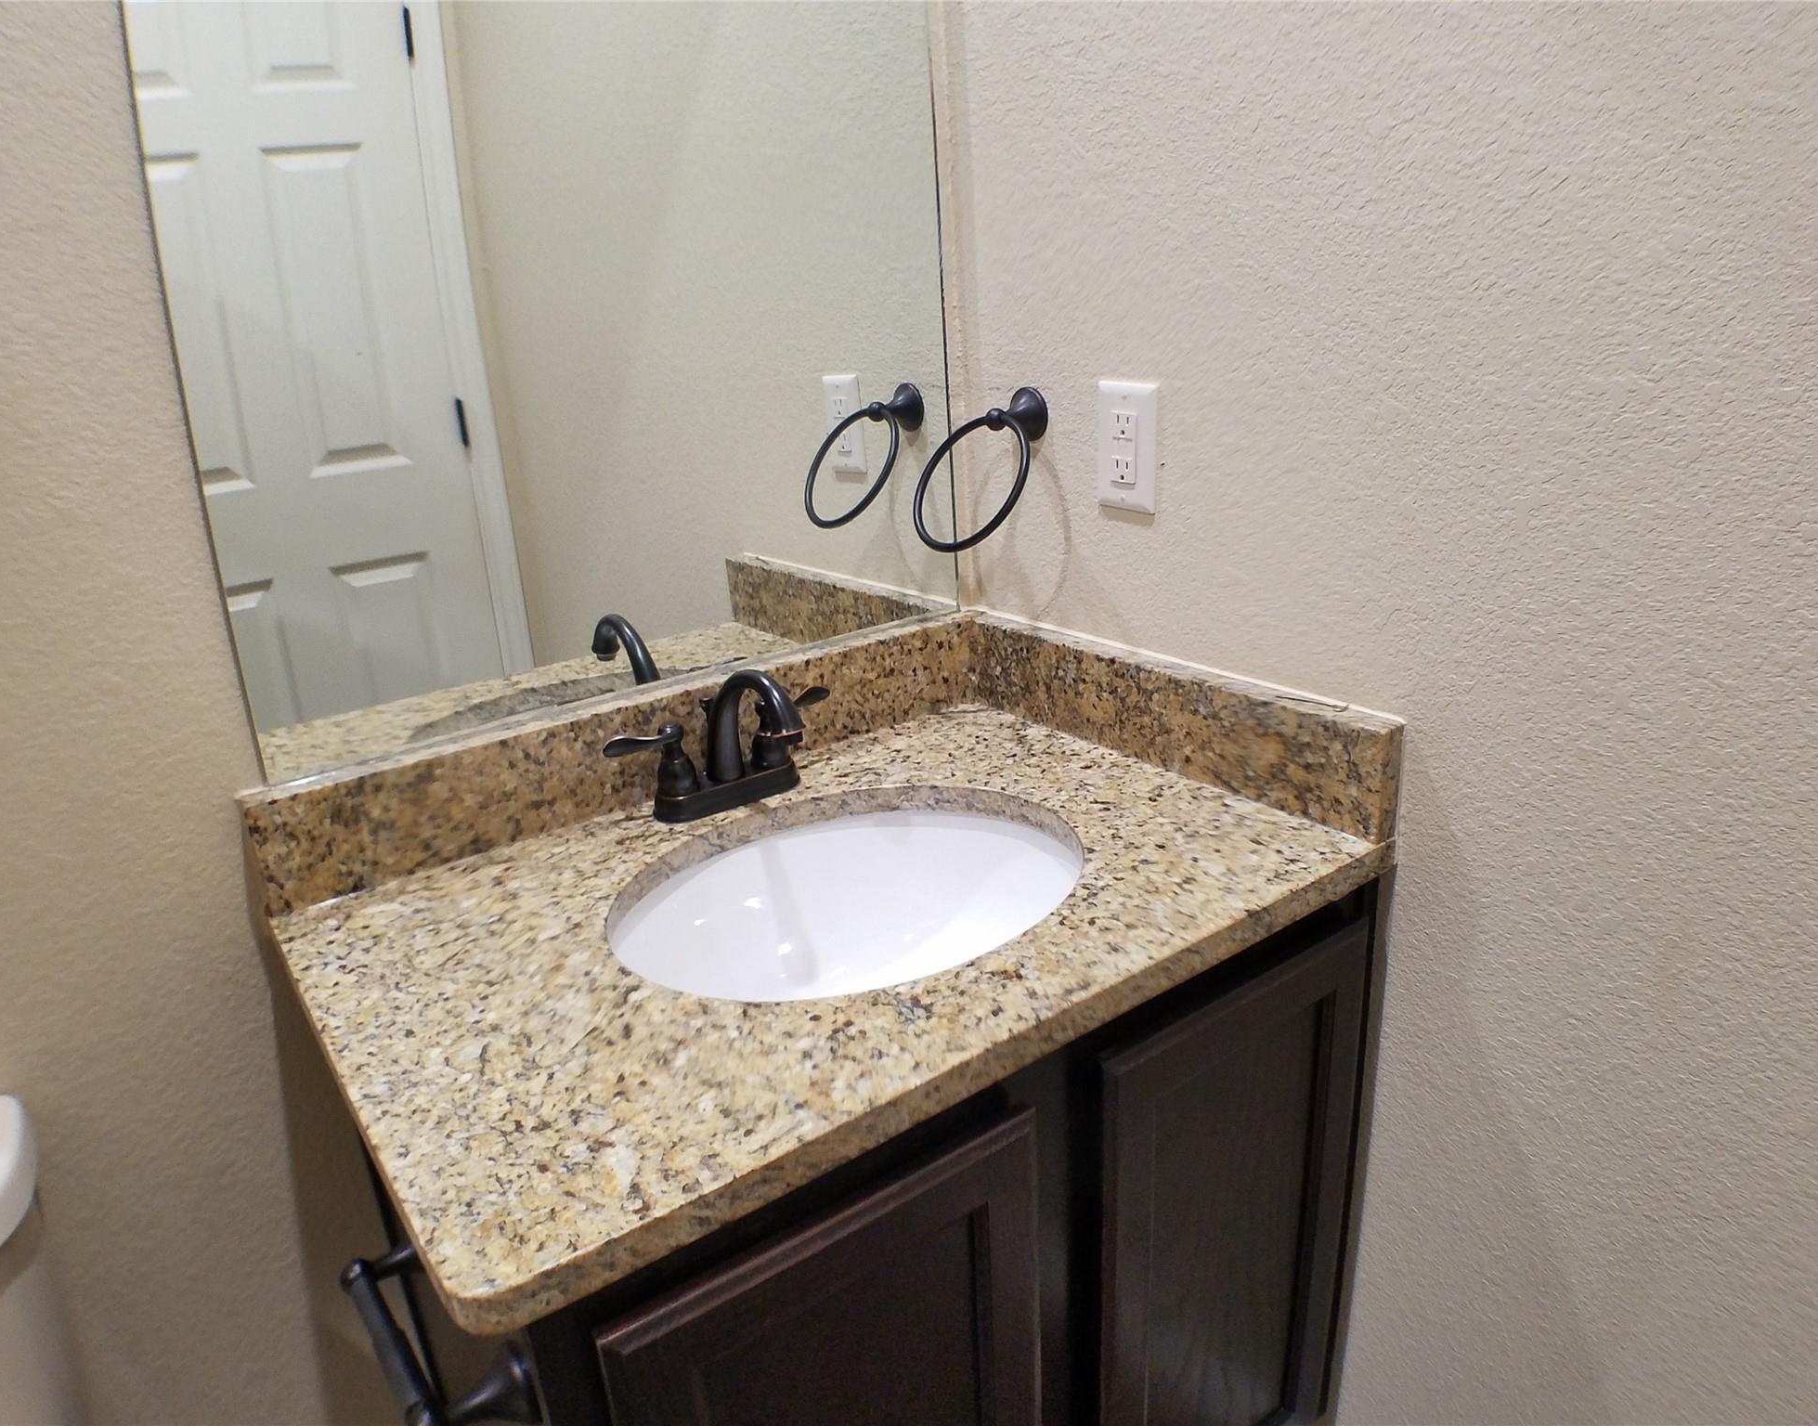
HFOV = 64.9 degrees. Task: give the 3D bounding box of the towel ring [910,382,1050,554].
[{"bbox_3d":[0.078,-0.240,1.417,0.128,0.151,0.152,-16,23,-34],"label":"towel ring"}]

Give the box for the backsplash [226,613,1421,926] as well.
[{"bbox_3d":[-0.067,0.086,1.180,0.777,0.099,0.549,-16,23,-34],"label":"backsplash"}]

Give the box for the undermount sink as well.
[{"bbox_3d":[-0.041,0.223,1.213,0.433,0.161,0.360,-16,23,-34],"label":"undermount sink"}]

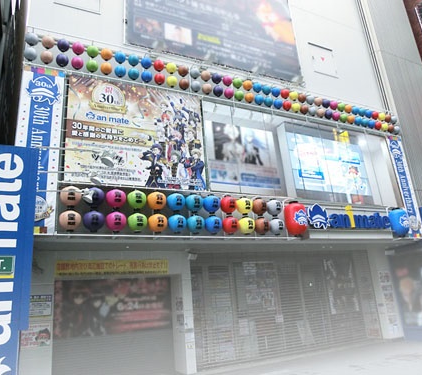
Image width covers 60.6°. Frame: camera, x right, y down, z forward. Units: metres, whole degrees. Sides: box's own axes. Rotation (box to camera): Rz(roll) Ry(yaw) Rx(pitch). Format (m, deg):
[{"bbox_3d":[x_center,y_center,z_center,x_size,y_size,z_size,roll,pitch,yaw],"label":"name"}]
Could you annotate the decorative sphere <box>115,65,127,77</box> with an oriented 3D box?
[{"bbox_3d":[-2.139,-2.745,8.585,0.258,0.281,0.258,4,-19,-25],"label":"decorative sphere"}]

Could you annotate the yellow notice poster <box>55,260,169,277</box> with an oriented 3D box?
[{"bbox_3d":[-2.150,1.819,8.175,2.522,0.330,0.040,4,-19,-25],"label":"yellow notice poster"}]

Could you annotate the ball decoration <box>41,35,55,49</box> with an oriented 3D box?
[{"bbox_3d":[-3.781,-3.364,8.422,0.280,0.295,0.280,5,-20,-26],"label":"ball decoration"}]

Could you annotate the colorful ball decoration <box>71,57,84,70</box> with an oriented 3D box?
[{"bbox_3d":[-2.806,-2.614,7.589,0.240,0.245,0.240,4,-19,-25],"label":"colorful ball decoration"}]

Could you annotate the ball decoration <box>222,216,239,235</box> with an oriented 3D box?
[{"bbox_3d":[0.497,0.955,9.060,0.425,0.450,0.425,-4,-18,-1],"label":"ball decoration"}]

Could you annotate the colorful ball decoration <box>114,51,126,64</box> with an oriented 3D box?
[{"bbox_3d":[-2.026,-2.910,8.083,0.255,0.260,0.255,4,-19,-26],"label":"colorful ball decoration"}]

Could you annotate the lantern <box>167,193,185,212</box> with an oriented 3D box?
[{"bbox_3d":[-0.730,0.316,7.614,0.370,0.380,0.370,-4,-17,-1],"label":"lantern"}]

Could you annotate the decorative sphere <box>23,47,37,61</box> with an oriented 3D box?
[{"bbox_3d":[-4.066,-2.996,8.136,0.280,0.295,0.280,5,-20,-26],"label":"decorative sphere"}]

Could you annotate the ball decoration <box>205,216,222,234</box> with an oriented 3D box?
[{"bbox_3d":[0.067,0.924,8.846,0.425,0.450,0.425,-4,-18,-1],"label":"ball decoration"}]

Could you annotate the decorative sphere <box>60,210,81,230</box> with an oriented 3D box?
[{"bbox_3d":[-2.869,0.689,7.393,0.425,0.450,0.425,5,-20,-26],"label":"decorative sphere"}]

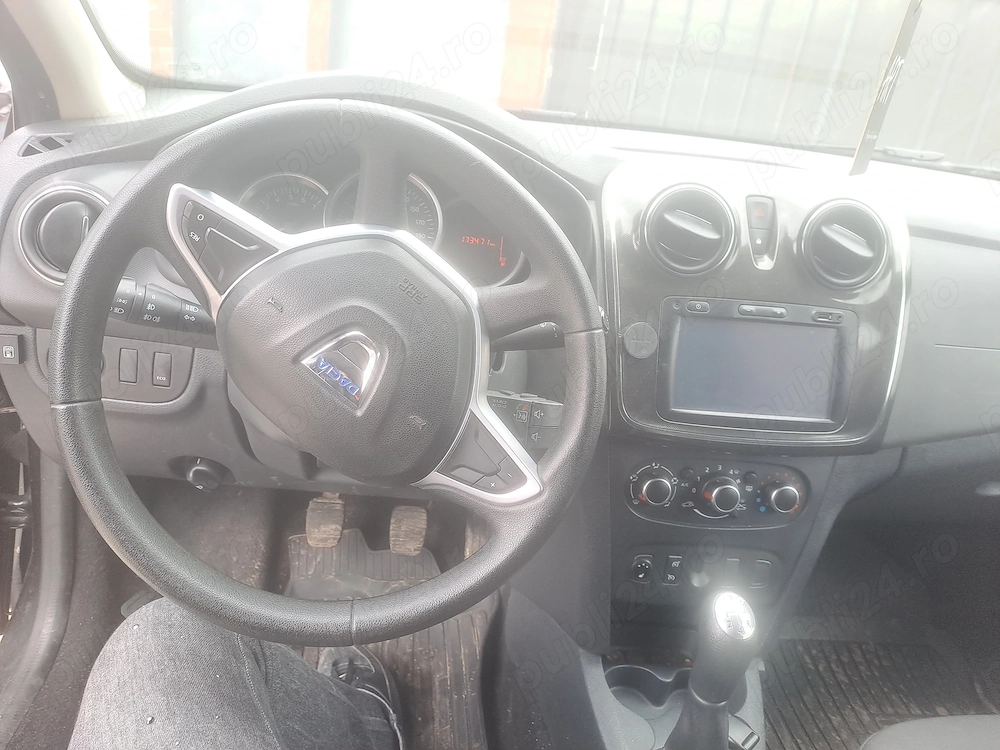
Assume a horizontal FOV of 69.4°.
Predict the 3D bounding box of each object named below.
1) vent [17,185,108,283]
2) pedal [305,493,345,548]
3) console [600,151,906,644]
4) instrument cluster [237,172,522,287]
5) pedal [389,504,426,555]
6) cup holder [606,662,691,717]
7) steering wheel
[{"bbox_3d":[-0.392,-0.130,0.672,0.091,0.091,0.040,6,12,-6],"label":"vent"},{"bbox_3d":[-0.245,0.206,1.010,0.052,0.068,0.028,6,-1,-6],"label":"pedal"},{"bbox_3d":[0.216,0.032,0.706,0.295,0.465,0.165,4,13,-10],"label":"console"},{"bbox_3d":[-0.118,-0.143,0.712,0.280,0.115,0.060,4,4,-10],"label":"instrument cluster"},{"bbox_3d":[-0.129,0.221,1.020,0.051,0.067,0.028,6,-1,-6],"label":"pedal"},{"bbox_3d":[0.194,0.373,0.811,0.155,0.048,0.076,6,22,-6],"label":"cup holder"},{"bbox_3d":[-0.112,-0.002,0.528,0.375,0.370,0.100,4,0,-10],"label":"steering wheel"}]

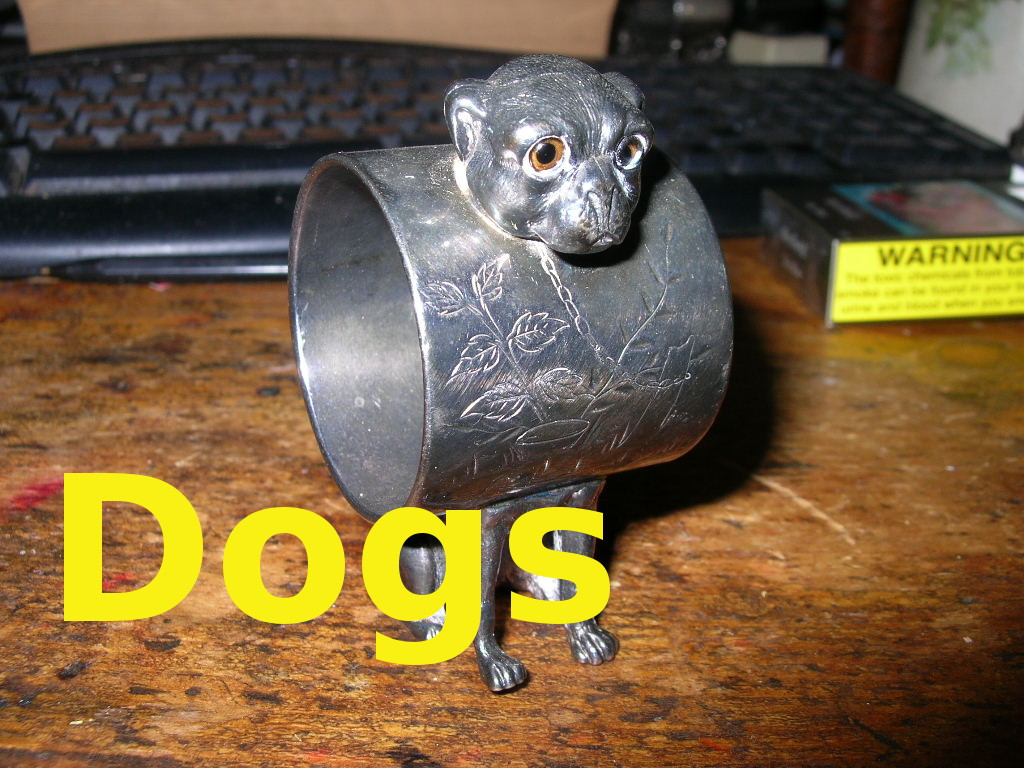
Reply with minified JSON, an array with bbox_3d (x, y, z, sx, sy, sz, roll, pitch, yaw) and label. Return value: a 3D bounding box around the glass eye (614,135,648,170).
[{"bbox_3d":[0.013,-0.025,0.114,0.004,0.004,0.003,-14,27,-35],"label":"glass eye"}]

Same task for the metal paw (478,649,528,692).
[{"bbox_3d":[-0.002,0.037,0.139,0.005,0.004,0.006,-11,25,-25],"label":"metal paw"}]

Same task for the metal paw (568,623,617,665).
[{"bbox_3d":[0.010,0.034,0.144,0.005,0.004,0.006,-10,24,-23],"label":"metal paw"}]

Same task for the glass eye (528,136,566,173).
[{"bbox_3d":[0.004,-0.024,0.109,0.004,0.004,0.003,-5,23,-17],"label":"glass eye"}]

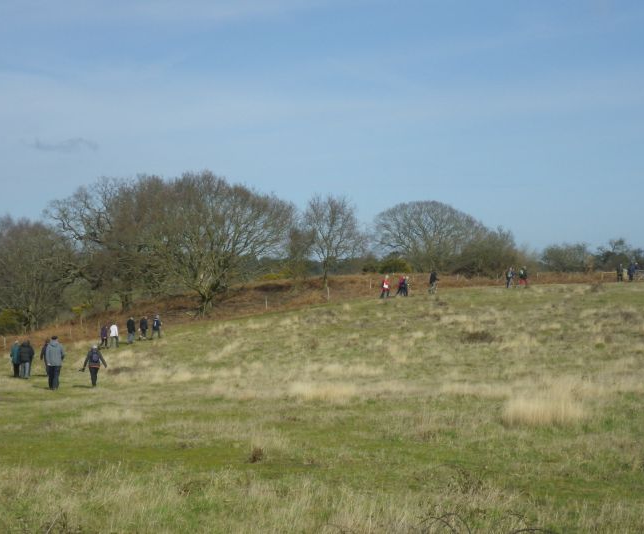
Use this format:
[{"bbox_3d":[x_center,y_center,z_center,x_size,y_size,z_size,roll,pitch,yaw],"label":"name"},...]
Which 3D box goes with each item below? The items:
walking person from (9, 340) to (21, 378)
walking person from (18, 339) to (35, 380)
[{"bbox_3d":[-13.641,4.113,57.300,0.540,1.650,0.420,0,0,-6],"label":"walking person"},{"bbox_3d":[-13.113,4.114,57.000,0.620,1.700,0.420,0,0,-6],"label":"walking person"}]

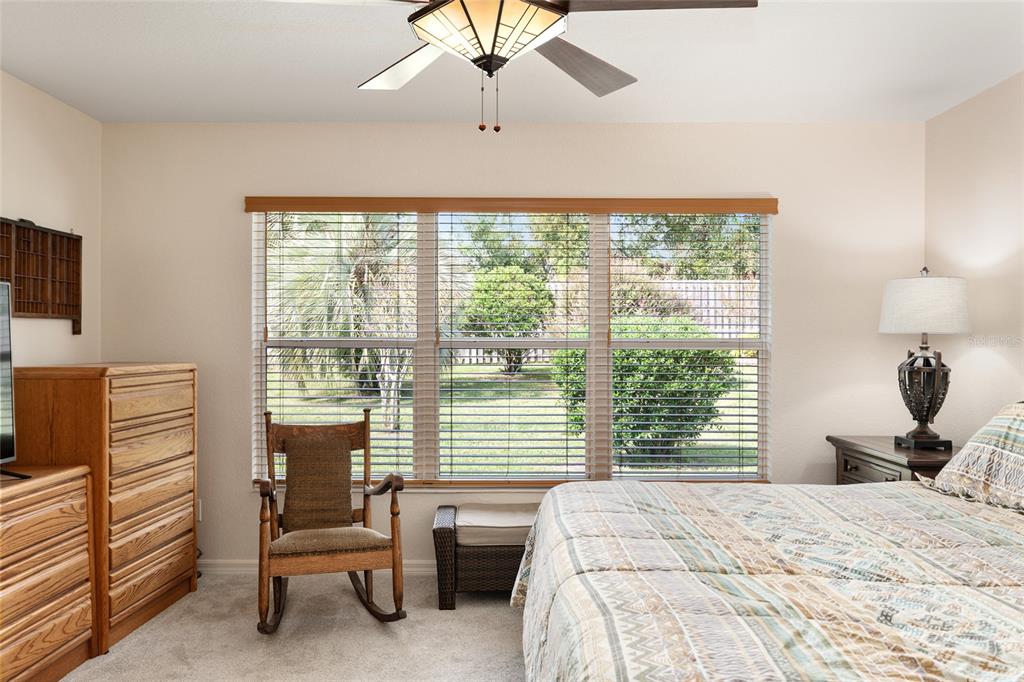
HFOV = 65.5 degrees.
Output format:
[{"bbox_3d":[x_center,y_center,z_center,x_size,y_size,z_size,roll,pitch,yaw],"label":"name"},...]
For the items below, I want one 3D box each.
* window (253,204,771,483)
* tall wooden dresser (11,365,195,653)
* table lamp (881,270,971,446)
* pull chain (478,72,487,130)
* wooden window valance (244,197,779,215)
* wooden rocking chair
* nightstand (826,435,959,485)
[{"bbox_3d":[0.000,0.013,4.340,2.810,1.510,0.110,0,0,0],"label":"window"},{"bbox_3d":[-1.845,0.688,3.630,0.460,1.155,0.800,0,0,3],"label":"tall wooden dresser"},{"bbox_3d":[1.977,0.076,3.820,0.390,0.867,0.390,0,0,0],"label":"table lamp"},{"bbox_3d":[-0.077,-0.623,2.070,0.018,0.160,0.018,0,0,0],"label":"pull chain"},{"bbox_3d":[0.000,-0.722,4.265,2.830,0.088,0.090,0,0,0],"label":"wooden window valance"},{"bbox_3d":[-0.840,0.806,3.610,0.620,0.930,0.840,0,0,-17],"label":"wooden rocking chair"},{"bbox_3d":[1.940,0.885,3.815,0.520,0.755,0.870,0,0,0],"label":"nightstand"}]

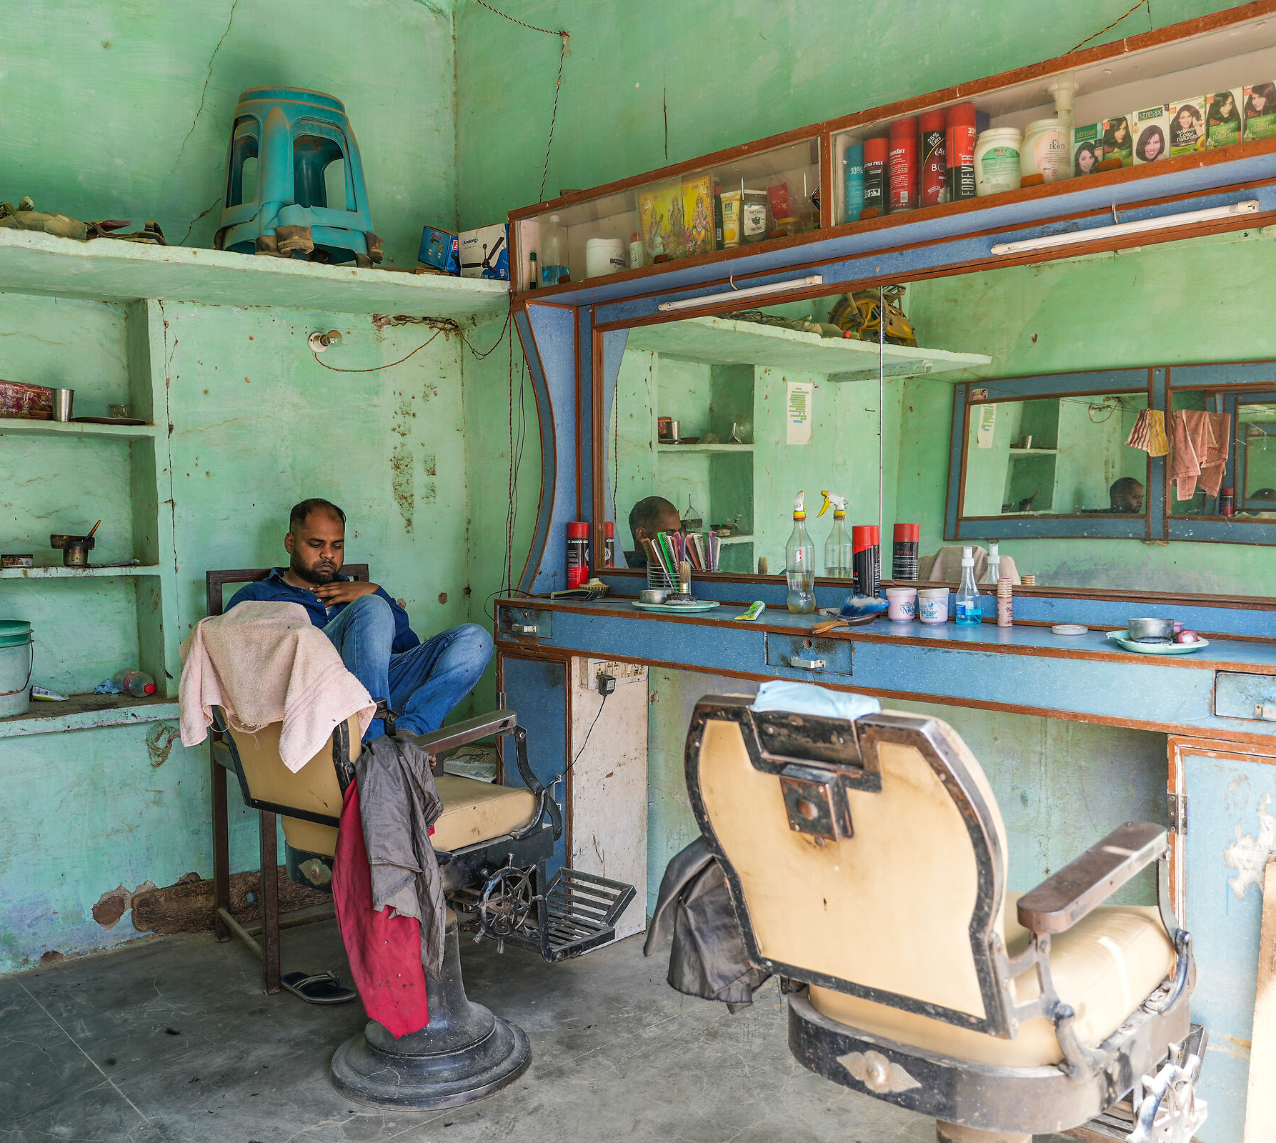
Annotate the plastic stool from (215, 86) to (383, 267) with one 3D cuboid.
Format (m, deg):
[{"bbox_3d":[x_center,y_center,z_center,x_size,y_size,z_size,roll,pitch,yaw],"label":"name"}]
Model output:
[{"bbox_3d":[-1.012,-1.116,3.817,0.355,0.515,0.355,-3,4,-43],"label":"plastic stool"}]

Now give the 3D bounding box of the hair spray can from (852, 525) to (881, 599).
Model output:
[{"bbox_3d":[0.546,-0.001,3.057,0.063,0.212,0.063,-1,4,0],"label":"hair spray can"}]

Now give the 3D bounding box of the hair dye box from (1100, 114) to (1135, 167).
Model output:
[{"bbox_3d":[1.004,-0.874,2.666,0.040,0.126,0.066,-3,4,-43],"label":"hair dye box"}]

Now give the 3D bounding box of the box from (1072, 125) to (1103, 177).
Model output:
[{"bbox_3d":[0.958,-0.874,2.716,0.040,0.122,0.071,-3,4,-43],"label":"box"}]

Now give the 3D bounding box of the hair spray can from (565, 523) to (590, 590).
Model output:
[{"bbox_3d":[-0.185,-0.035,4.046,0.066,0.231,0.066,0,3,0],"label":"hair spray can"}]

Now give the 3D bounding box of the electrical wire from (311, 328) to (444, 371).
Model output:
[{"bbox_3d":[-0.858,-0.770,4.374,0.530,0.190,0.030,-3,4,-43],"label":"electrical wire"}]

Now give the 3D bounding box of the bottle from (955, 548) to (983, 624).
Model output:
[{"bbox_3d":[0.775,0.033,3.020,0.060,0.180,0.060,0,3,0],"label":"bottle"}]

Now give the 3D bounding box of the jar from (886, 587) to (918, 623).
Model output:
[{"bbox_3d":[0.600,0.077,2.924,0.069,0.072,0.069,-1,4,0],"label":"jar"}]

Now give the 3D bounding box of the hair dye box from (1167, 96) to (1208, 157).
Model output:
[{"bbox_3d":[1.103,-0.871,2.562,0.042,0.129,0.071,-3,4,-43],"label":"hair dye box"}]

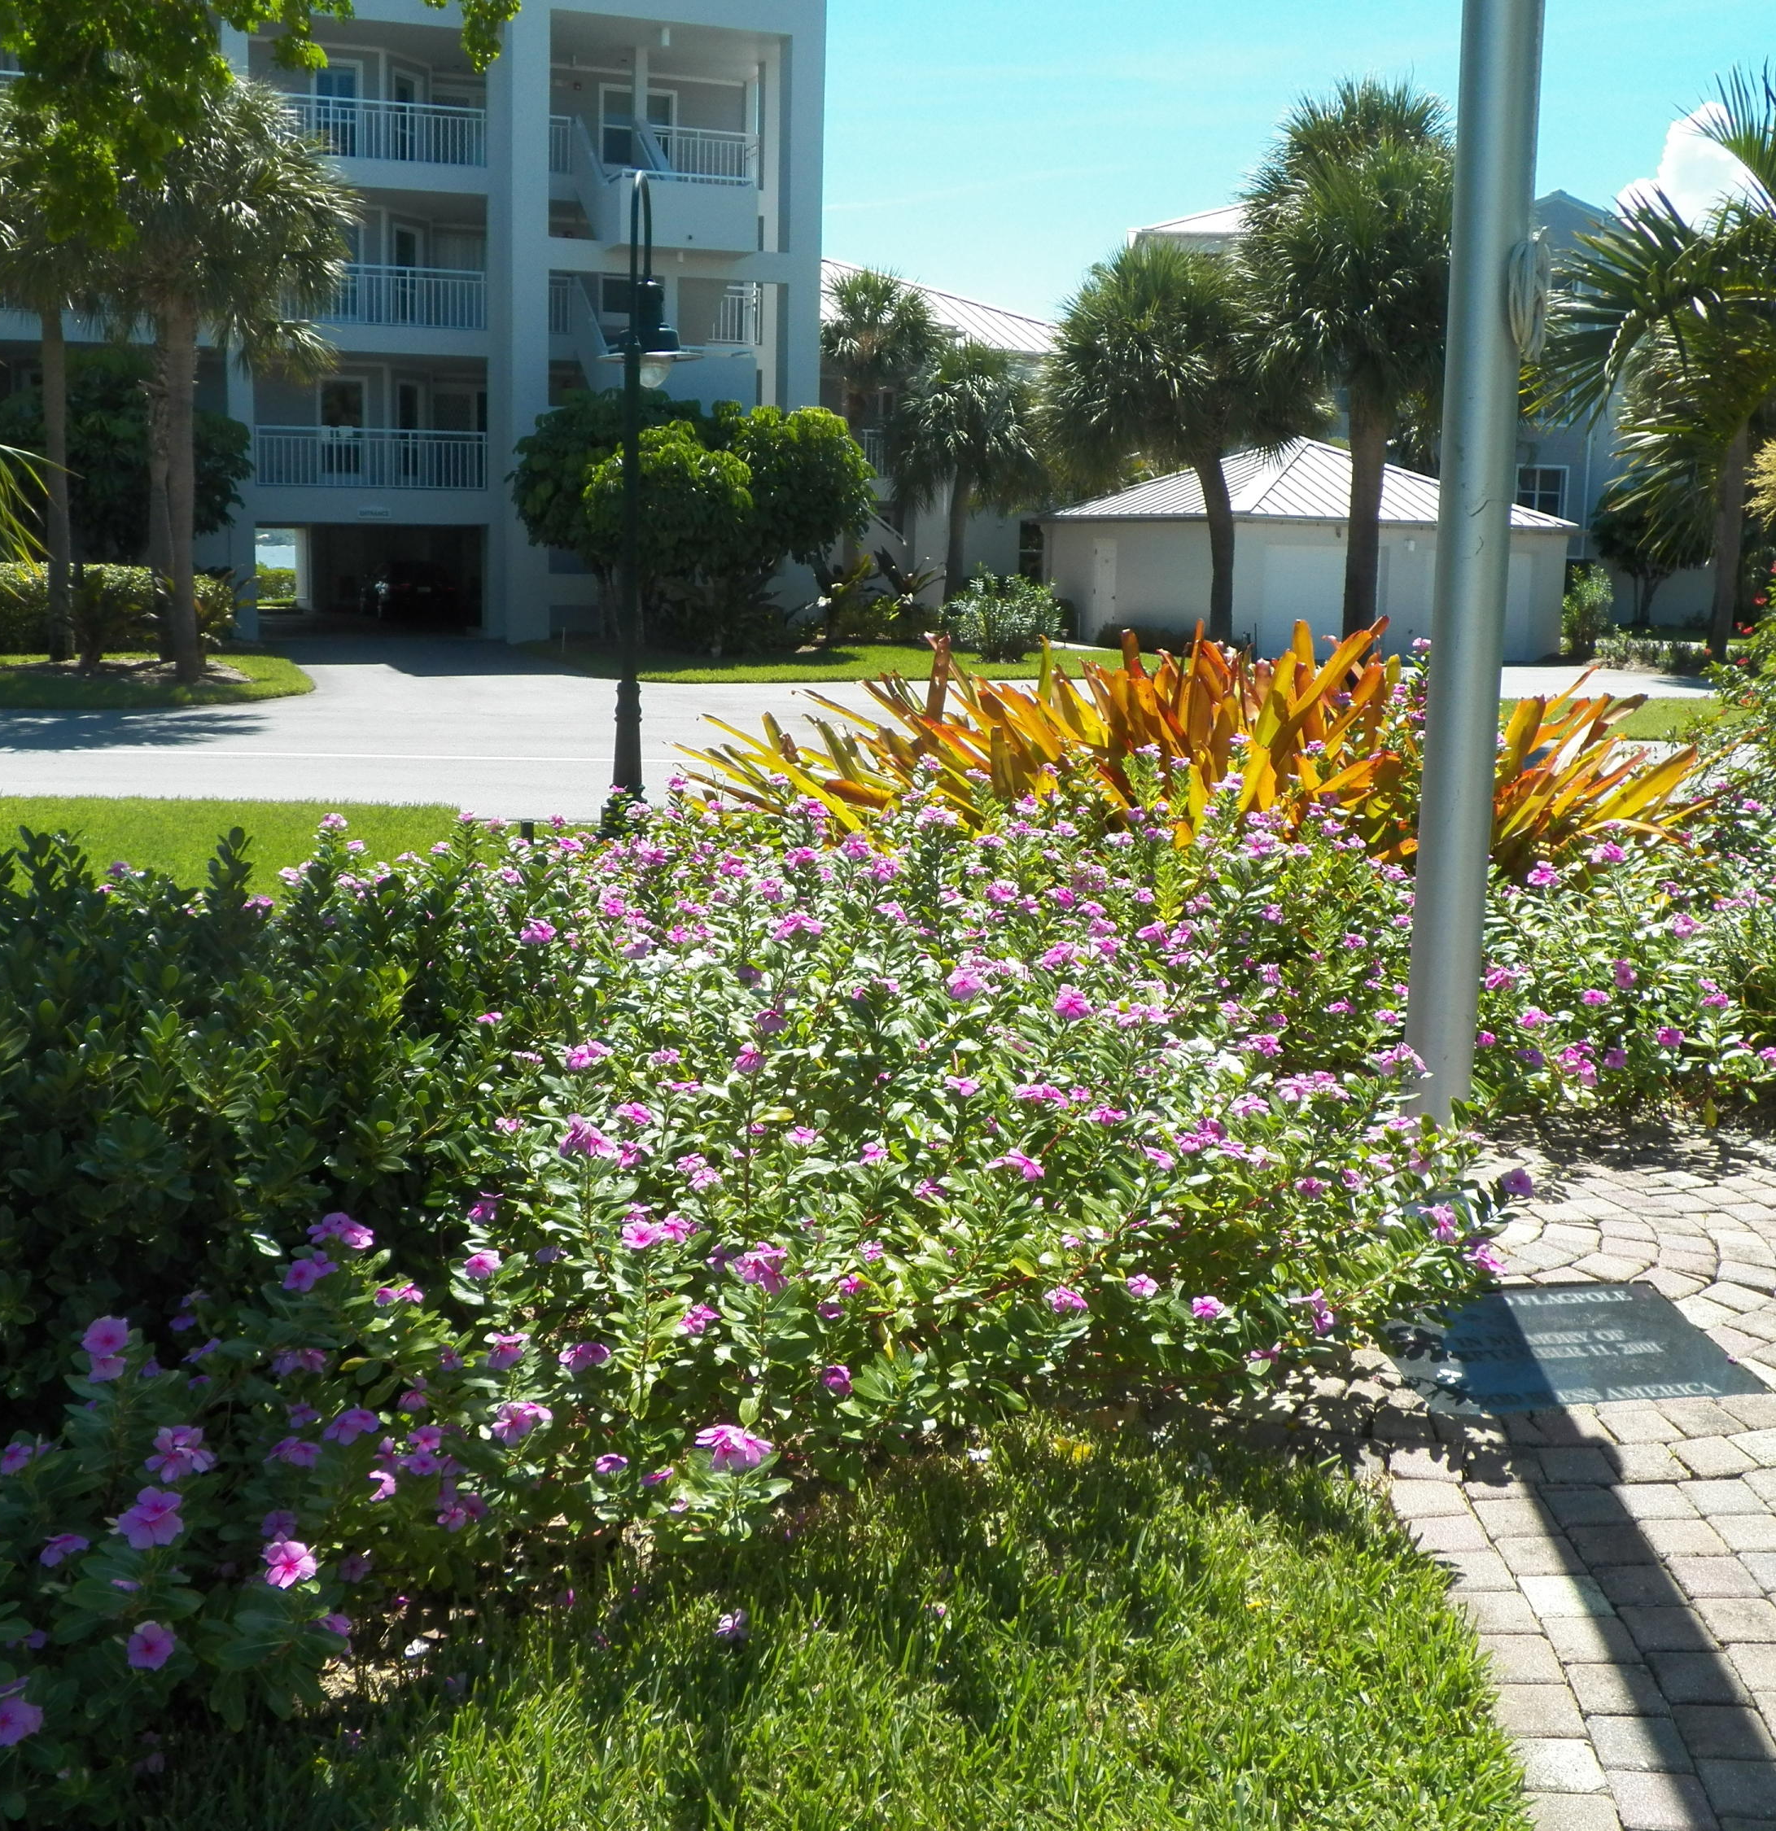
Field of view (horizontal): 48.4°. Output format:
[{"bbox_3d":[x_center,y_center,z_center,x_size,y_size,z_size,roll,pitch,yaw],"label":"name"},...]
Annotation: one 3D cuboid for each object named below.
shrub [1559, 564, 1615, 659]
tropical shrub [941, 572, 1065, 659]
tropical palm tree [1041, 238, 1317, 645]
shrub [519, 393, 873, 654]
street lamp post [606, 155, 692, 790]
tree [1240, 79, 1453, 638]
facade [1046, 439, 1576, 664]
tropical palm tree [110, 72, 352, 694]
[{"bbox_3d":[12.870,-5.581,36.545,1.050,1.800,1.050,5,11,19],"label":"shrub"},{"bbox_3d":[1.910,-4.938,32.636,1.900,1.500,1.700,1,10,0],"label":"tropical shrub"},{"bbox_3d":[4.756,-7.538,32.154,4.200,6.900,4.100,3,10,8],"label":"tropical palm tree"},{"bbox_3d":[-3.145,-6.417,32.386,5.400,4.300,4.000,1,10,0],"label":"shrub"},{"bbox_3d":[-1.517,-2.685,12.731,0.620,4.050,0.850,3,10,8],"label":"street lamp post"},{"bbox_3d":[7.097,-8.256,30.490,3.600,9.000,3.600,3,11,12],"label":"tree"},{"bbox_3d":[8.025,-7.078,38.120,8.000,4.050,6.900,-4,11,-25],"label":"facade"},{"bbox_3d":[-7.919,-6.413,23.867,2.900,7.150,2.900,-2,11,-19],"label":"tropical palm tree"}]

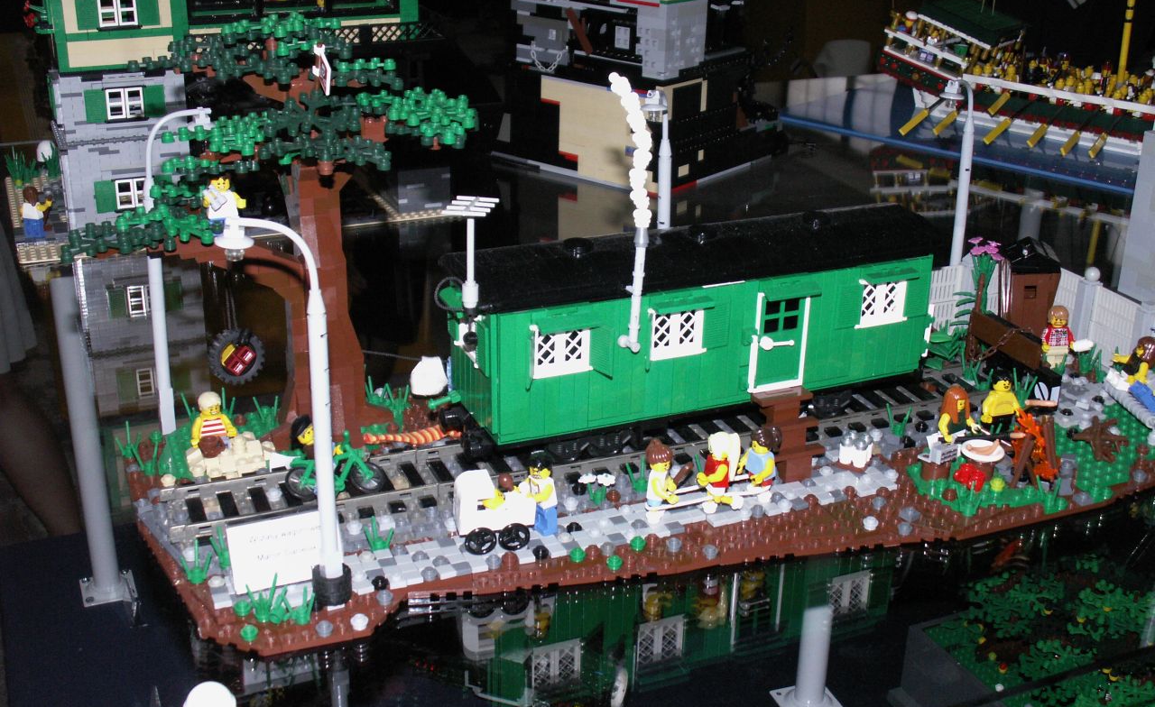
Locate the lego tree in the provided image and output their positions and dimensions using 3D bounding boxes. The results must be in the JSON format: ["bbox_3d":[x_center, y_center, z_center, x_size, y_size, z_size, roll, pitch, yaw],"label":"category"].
[{"bbox_3d":[-0.157,-0.054,0.702,0.210,0.236,0.170,-8,26,-20],"label":"lego tree"}]

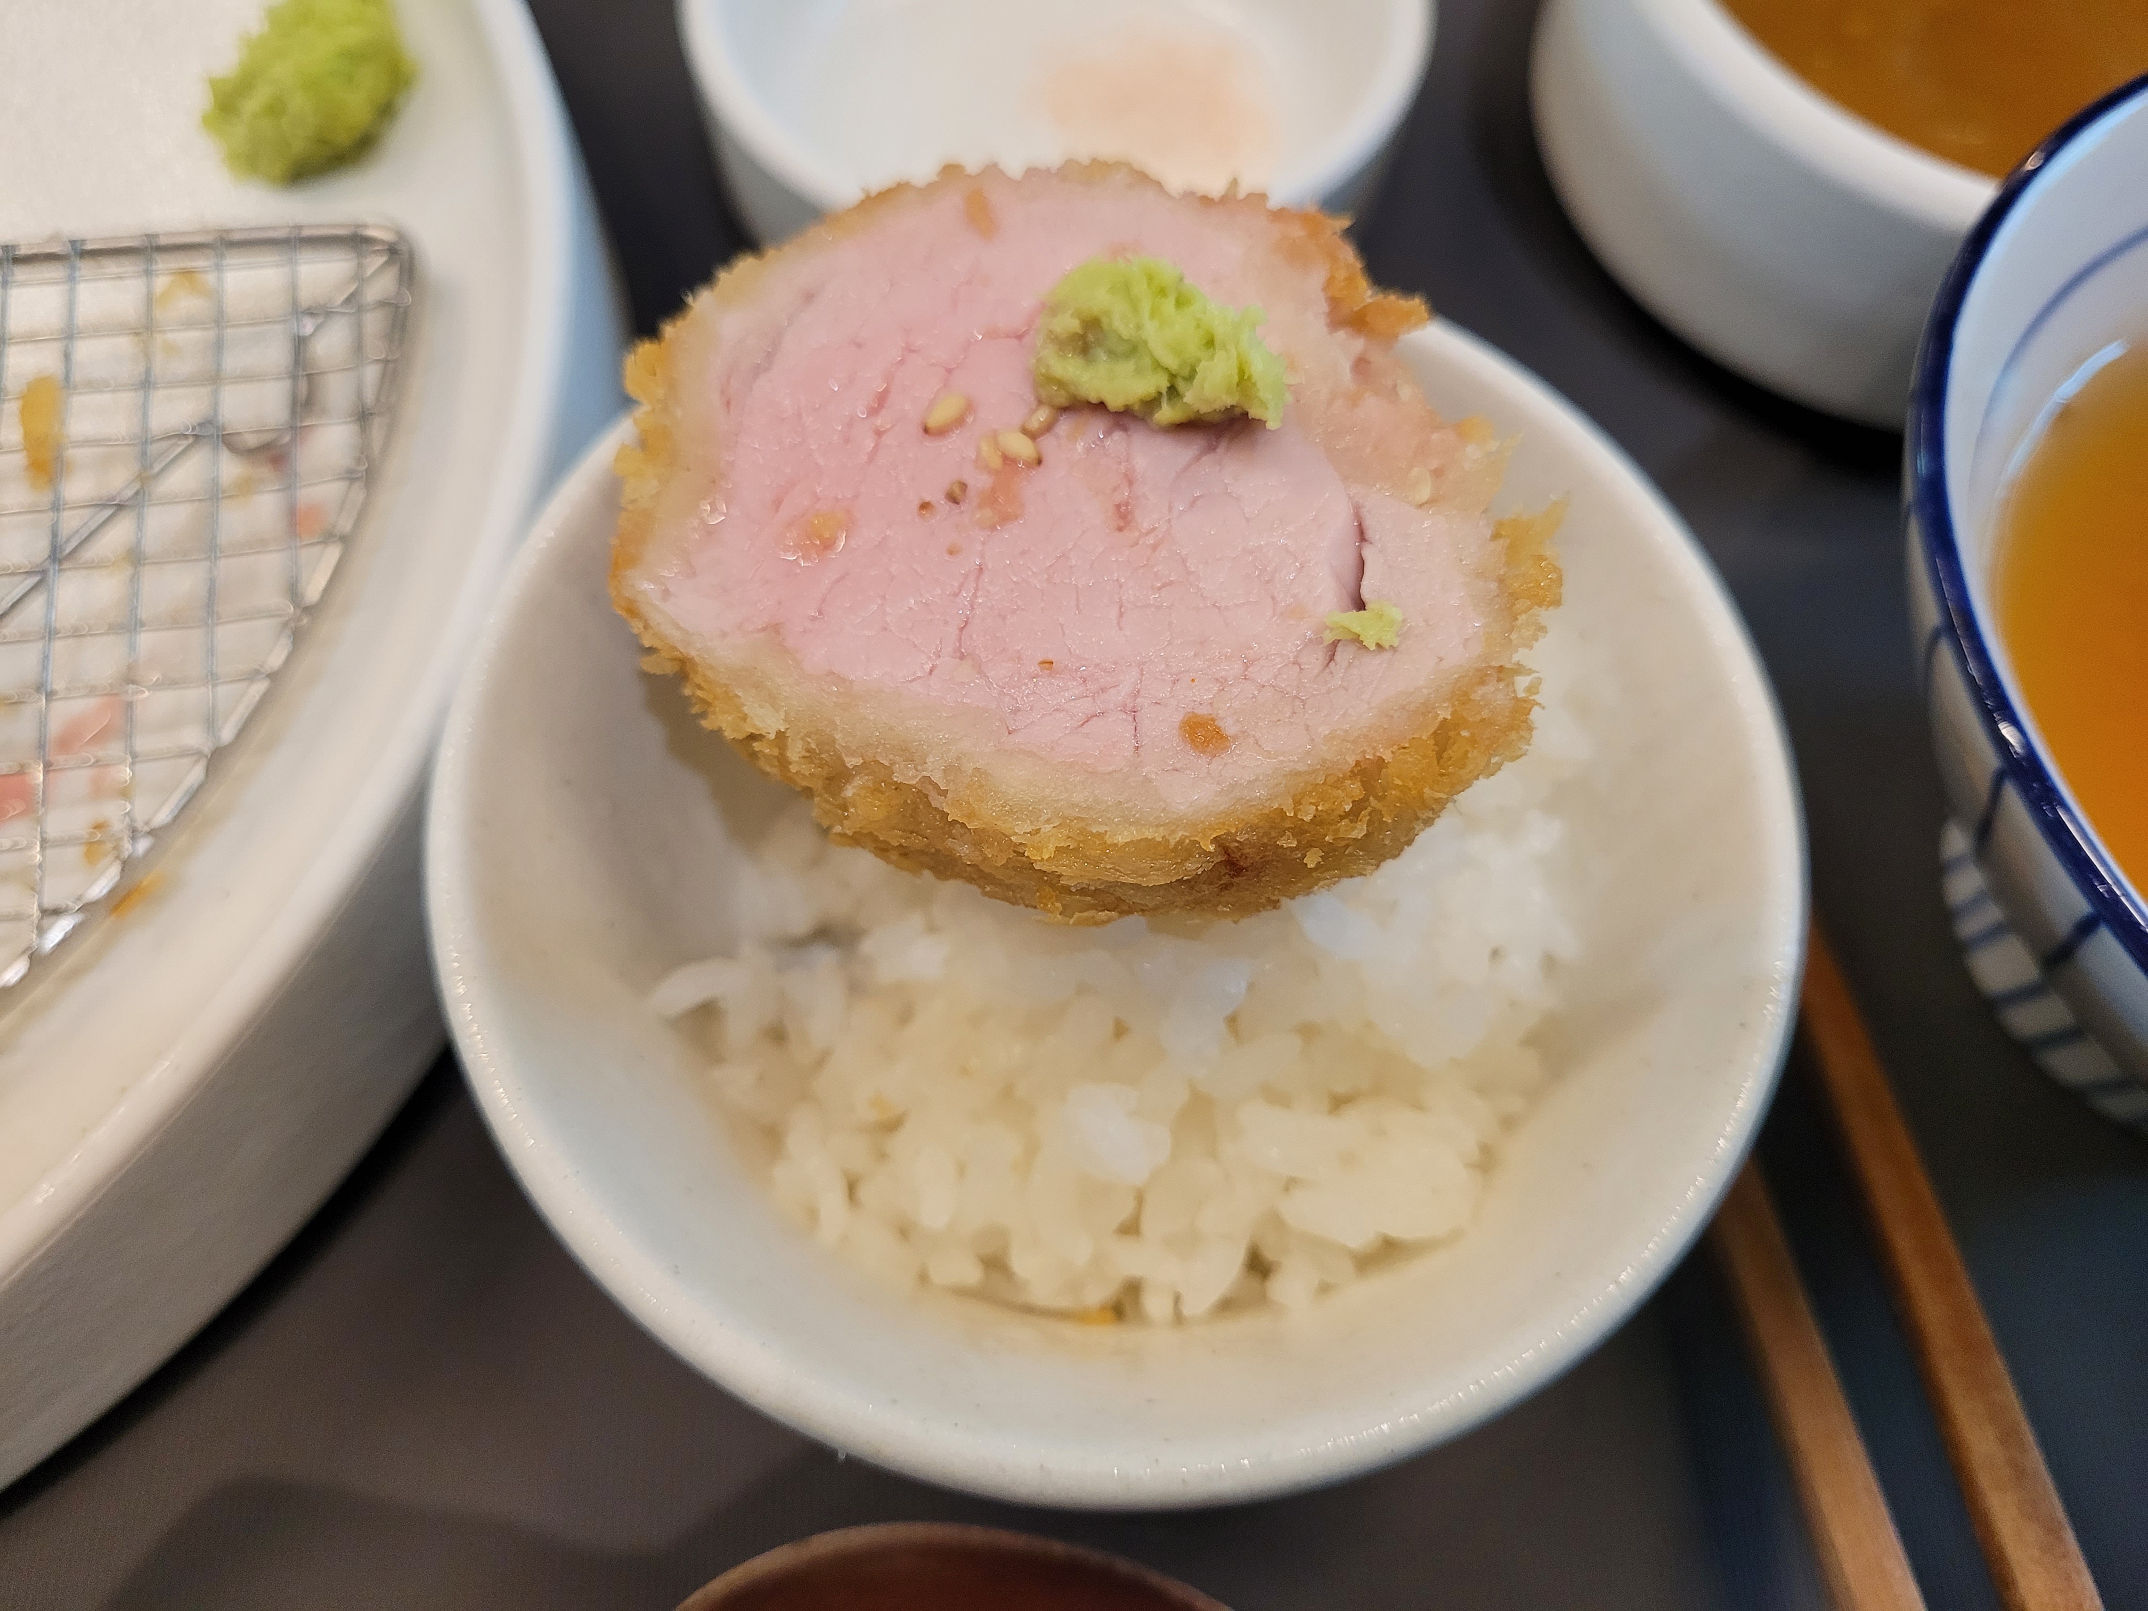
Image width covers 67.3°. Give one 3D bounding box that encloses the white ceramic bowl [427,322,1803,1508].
[{"bbox_3d":[0.004,0.008,0.152,0.109,0.053,0.109,0,65,-1],"label":"white ceramic bowl"}]

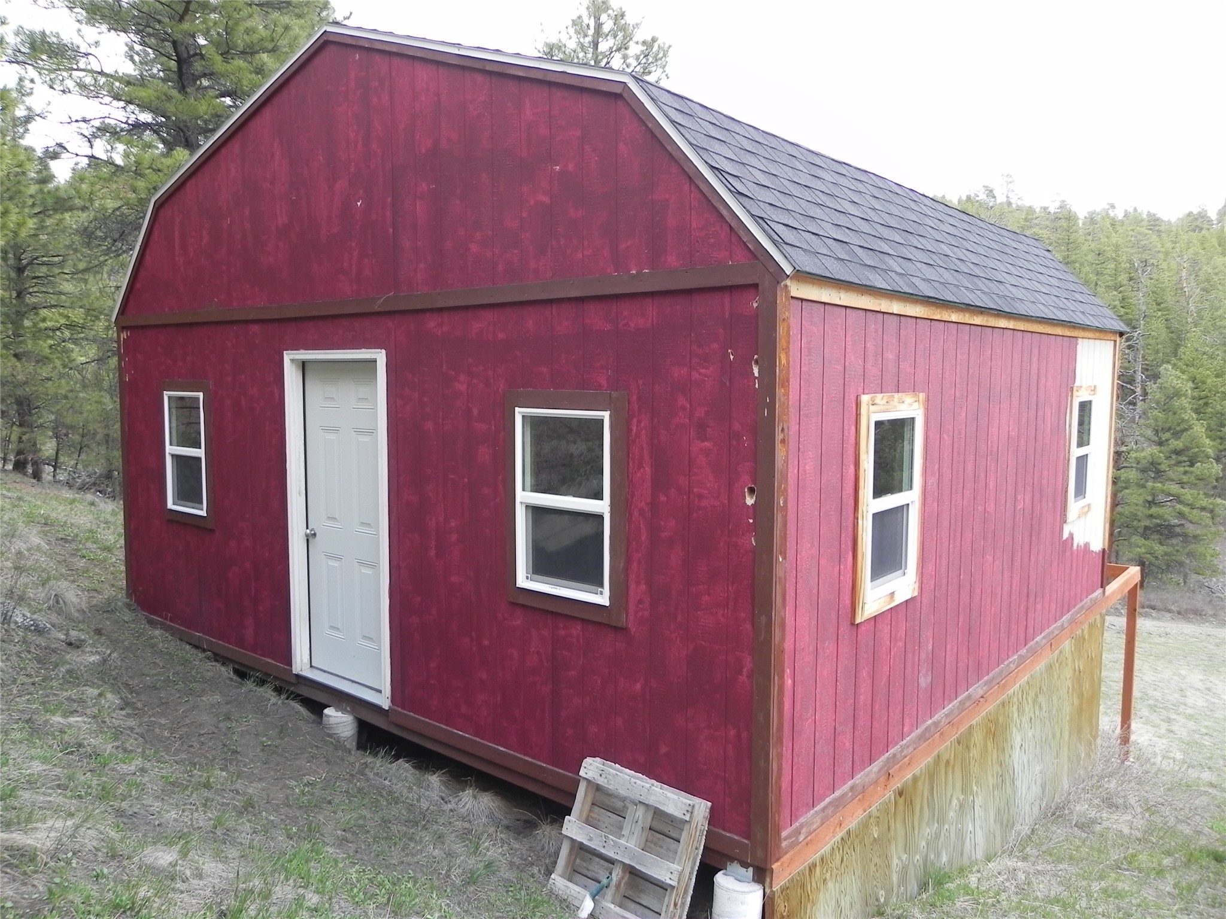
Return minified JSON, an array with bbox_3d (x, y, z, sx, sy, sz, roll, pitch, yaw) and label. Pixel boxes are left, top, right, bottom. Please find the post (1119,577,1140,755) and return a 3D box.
[{"bbox_3d":[5.346,2.175,9.546,0.089,1.875,0.090,5,7,40],"label":"post"}]

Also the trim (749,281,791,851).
[{"bbox_3d":[0.644,0.471,3.781,0.090,2.460,0.108,5,7,40],"label":"trim"}]

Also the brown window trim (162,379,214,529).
[{"bbox_3d":[-3.159,-0.051,6.858,0.750,1.074,0.030,5,7,40],"label":"brown window trim"}]

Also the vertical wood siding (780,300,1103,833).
[{"bbox_3d":[2.584,0.270,6.078,0.028,2.262,5.885,5,7,40],"label":"vertical wood siding"}]

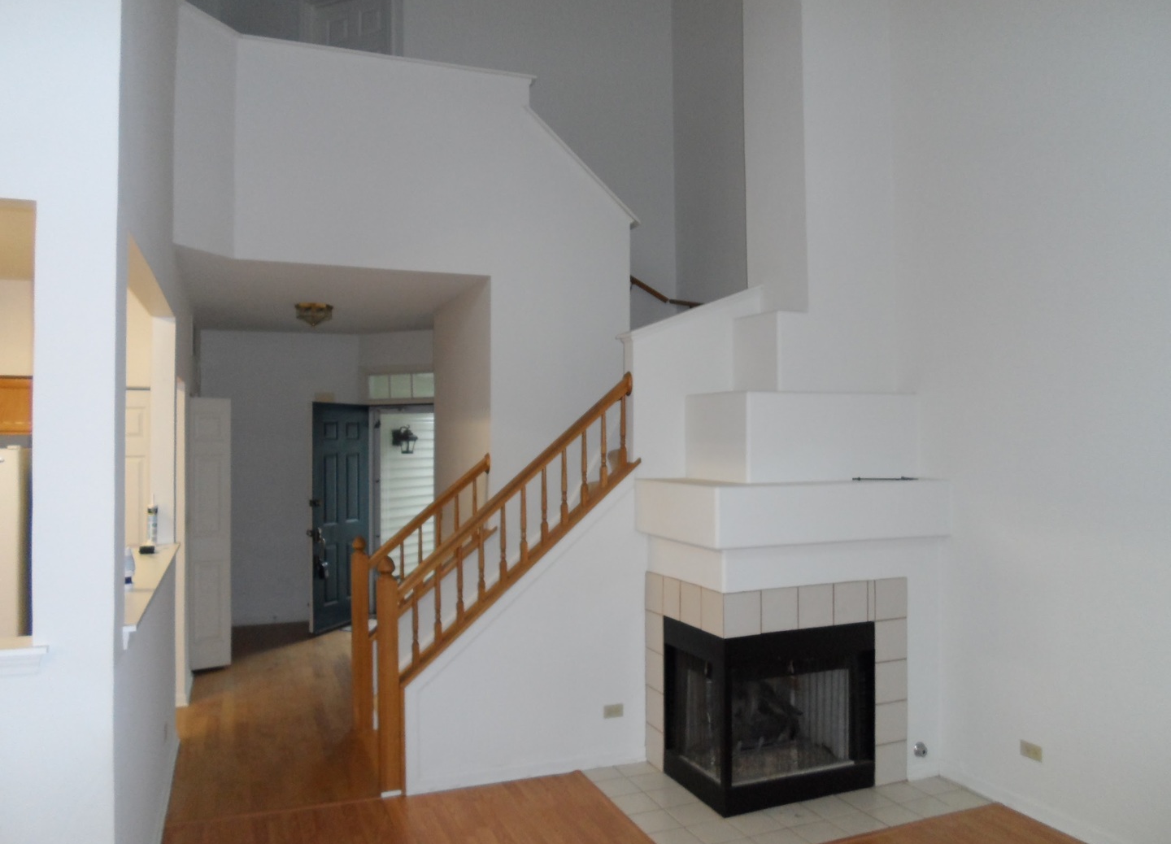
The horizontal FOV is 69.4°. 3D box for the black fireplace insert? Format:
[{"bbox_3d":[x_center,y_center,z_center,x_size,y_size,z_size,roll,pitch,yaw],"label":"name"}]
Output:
[{"bbox_3d":[0.918,1.392,4.262,0.860,0.799,0.587,0,-1,-22],"label":"black fireplace insert"}]

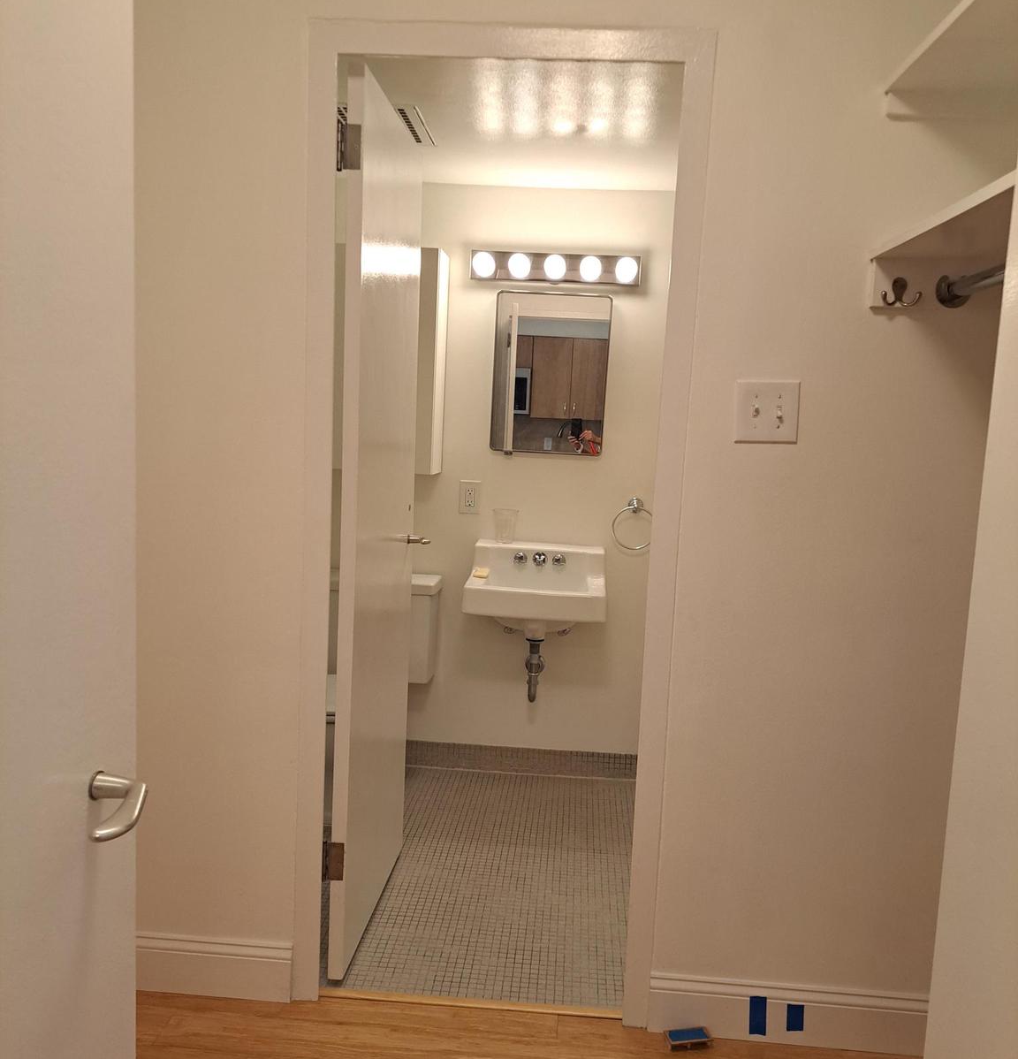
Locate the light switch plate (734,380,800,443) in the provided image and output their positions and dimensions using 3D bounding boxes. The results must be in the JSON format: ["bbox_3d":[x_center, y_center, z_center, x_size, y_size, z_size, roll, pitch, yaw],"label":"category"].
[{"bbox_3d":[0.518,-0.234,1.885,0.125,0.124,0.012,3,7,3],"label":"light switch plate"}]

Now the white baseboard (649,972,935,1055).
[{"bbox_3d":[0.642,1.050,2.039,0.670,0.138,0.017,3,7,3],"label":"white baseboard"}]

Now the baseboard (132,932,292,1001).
[{"bbox_3d":[-0.689,0.979,2.117,0.410,0.138,0.017,3,7,3],"label":"baseboard"}]

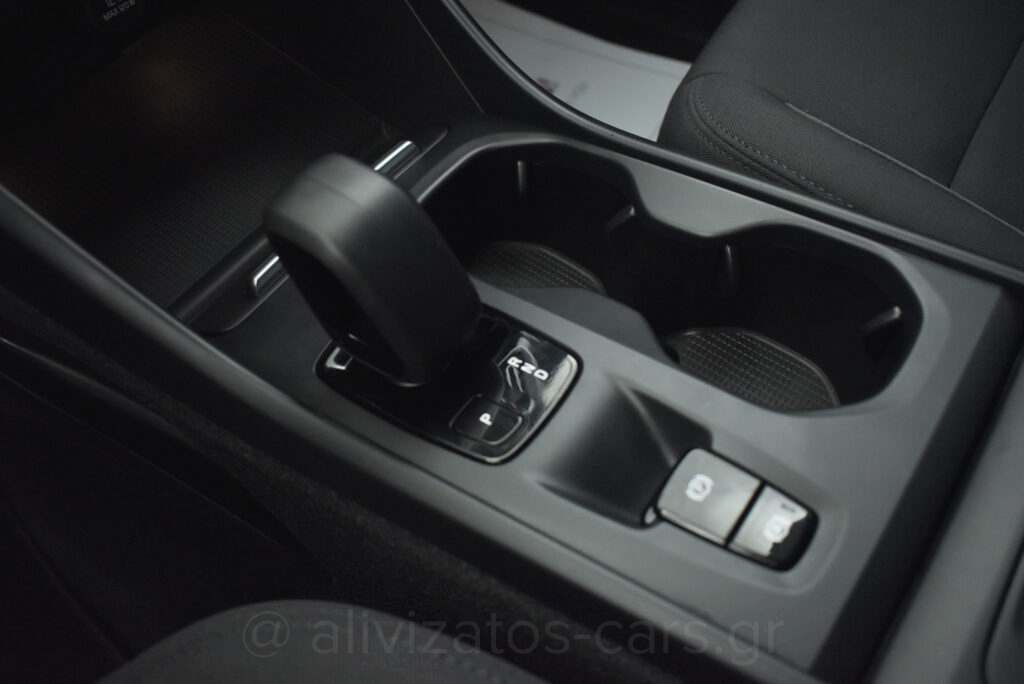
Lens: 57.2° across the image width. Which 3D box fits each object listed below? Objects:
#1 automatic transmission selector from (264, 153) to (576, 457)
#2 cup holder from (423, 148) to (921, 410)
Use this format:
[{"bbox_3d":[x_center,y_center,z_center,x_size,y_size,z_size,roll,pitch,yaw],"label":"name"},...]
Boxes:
[{"bbox_3d":[-0.029,-0.014,0.311,0.100,0.058,0.061,27,55,20],"label":"automatic transmission selector"},{"bbox_3d":[0.056,-0.013,0.385,0.194,0.061,0.098,27,55,20],"label":"cup holder"}]

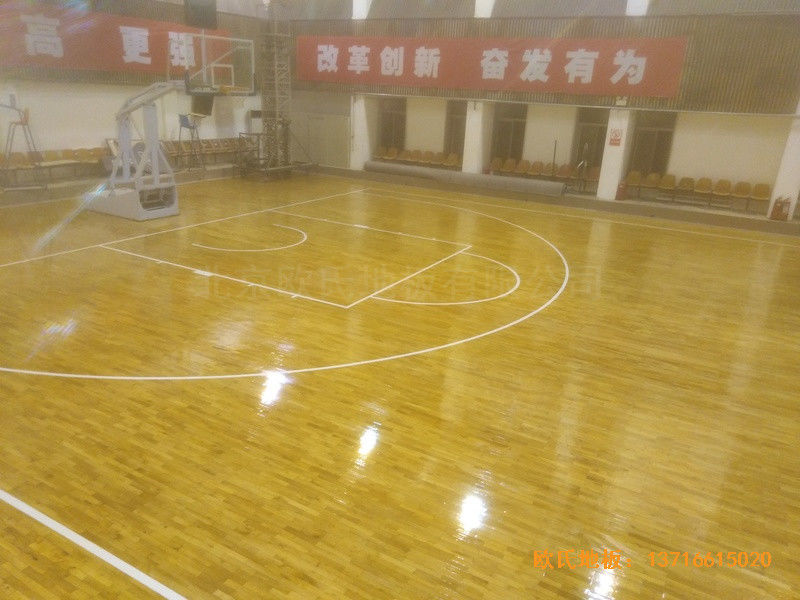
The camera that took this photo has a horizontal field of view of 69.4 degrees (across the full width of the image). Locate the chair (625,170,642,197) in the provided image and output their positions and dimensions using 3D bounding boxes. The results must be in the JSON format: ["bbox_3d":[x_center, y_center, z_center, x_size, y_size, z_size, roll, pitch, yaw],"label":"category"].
[{"bbox_3d":[7.924,-3.914,19.599,0.460,0.800,0.530,14,23,30],"label":"chair"}]

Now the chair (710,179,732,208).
[{"bbox_3d":[10.168,-3.339,18.266,0.460,0.800,0.530,14,23,30],"label":"chair"}]

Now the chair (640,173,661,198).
[{"bbox_3d":[8.403,-3.792,19.314,0.460,0.800,0.530,14,23,30],"label":"chair"}]

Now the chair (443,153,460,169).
[{"bbox_3d":[1.913,-4.858,20.947,0.450,0.800,0.520,13,22,26],"label":"chair"}]

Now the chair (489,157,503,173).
[{"bbox_3d":[3.372,-4.526,20.218,0.450,0.800,0.520,13,22,26],"label":"chair"}]

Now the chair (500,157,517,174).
[{"bbox_3d":[4.133,-4.887,21.851,0.460,0.800,0.530,14,23,30],"label":"chair"}]

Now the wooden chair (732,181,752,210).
[{"bbox_3d":[9.994,-3.020,16.907,0.450,0.800,0.520,13,22,26],"label":"wooden chair"}]

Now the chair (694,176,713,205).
[{"bbox_3d":[9.722,-3.453,18.530,0.460,0.800,0.530,14,23,30],"label":"chair"}]

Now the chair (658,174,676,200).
[{"bbox_3d":[8.245,-3.418,17.781,0.450,0.800,0.520,13,22,26],"label":"chair"}]

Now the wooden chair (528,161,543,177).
[{"bbox_3d":[4.612,-4.244,19.598,0.450,0.800,0.520,13,22,26],"label":"wooden chair"}]

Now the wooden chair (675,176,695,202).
[{"bbox_3d":[9.294,-3.563,18.785,0.460,0.800,0.530,14,23,30],"label":"wooden chair"}]

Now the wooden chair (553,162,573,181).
[{"bbox_3d":[5.449,-4.054,19.179,0.450,0.800,0.520,13,22,26],"label":"wooden chair"}]

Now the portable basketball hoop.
[{"bbox_3d":[-5.474,-3.777,13.145,5.300,3.950,1.800,13,22,26],"label":"portable basketball hoop"}]

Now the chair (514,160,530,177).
[{"bbox_3d":[4.561,-4.777,21.596,0.460,0.800,0.530,14,23,30],"label":"chair"}]

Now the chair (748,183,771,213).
[{"bbox_3d":[10.410,-2.925,16.699,0.450,0.800,0.520,13,22,26],"label":"chair"}]

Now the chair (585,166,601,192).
[{"bbox_3d":[6.772,-4.210,20.283,0.460,0.800,0.530,14,23,30],"label":"chair"}]

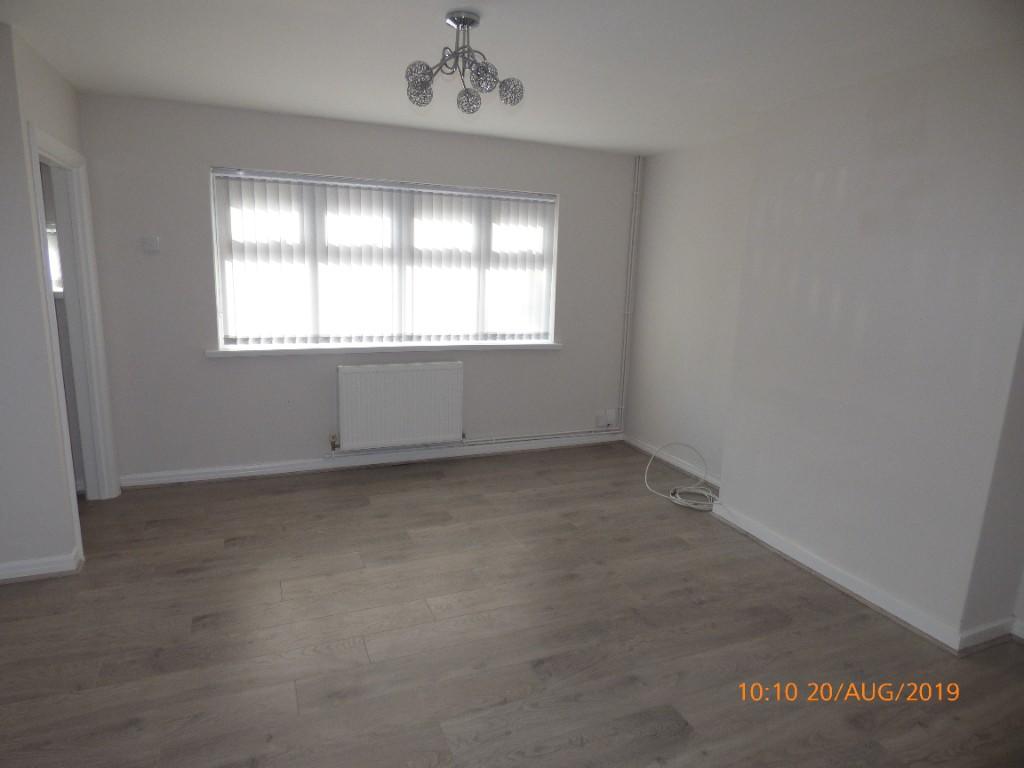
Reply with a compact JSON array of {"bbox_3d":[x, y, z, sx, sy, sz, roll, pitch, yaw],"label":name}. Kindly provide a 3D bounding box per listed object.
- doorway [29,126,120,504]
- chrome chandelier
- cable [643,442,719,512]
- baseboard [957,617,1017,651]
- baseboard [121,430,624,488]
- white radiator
[{"bbox_3d":[-2.340,-0.192,3.128,0.150,2.050,0.980,-4,13,-24],"label":"doorway"},{"bbox_3d":[-0.181,-1.175,2.141,0.450,0.295,0.450,-3,13,-21],"label":"chrome chandelier"},{"bbox_3d":[1.247,0.635,4.190,0.420,0.240,0.680,-4,13,-24],"label":"cable"},{"bbox_3d":[2.076,1.082,2.581,0.358,0.090,0.020,-3,13,-21],"label":"baseboard"},{"bbox_3d":[-0.780,0.557,4.590,3.843,0.095,0.020,-3,13,-21],"label":"baseboard"},{"bbox_3d":[-0.820,0.160,4.429,0.905,0.635,0.095,-3,13,-21],"label":"white radiator"}]

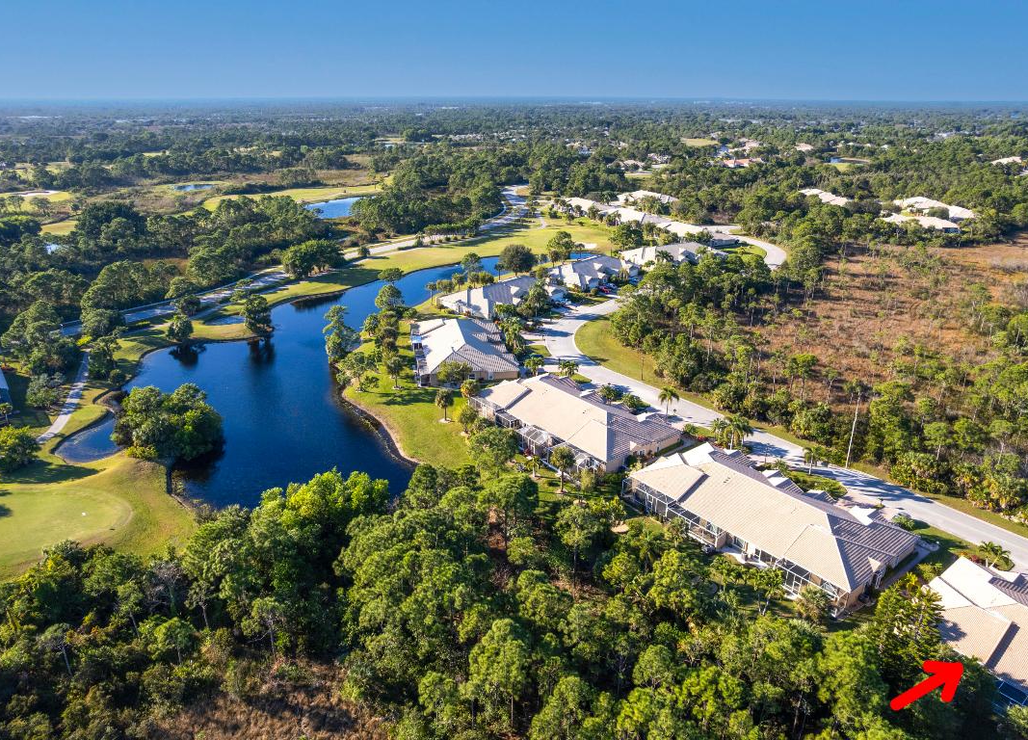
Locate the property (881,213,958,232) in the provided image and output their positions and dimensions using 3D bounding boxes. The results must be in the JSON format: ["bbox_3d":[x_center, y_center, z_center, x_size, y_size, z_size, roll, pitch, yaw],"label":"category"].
[{"bbox_3d":[188.210,-68.470,317.270,30.500,6.000,21.000,2,22,4],"label":"property"}]

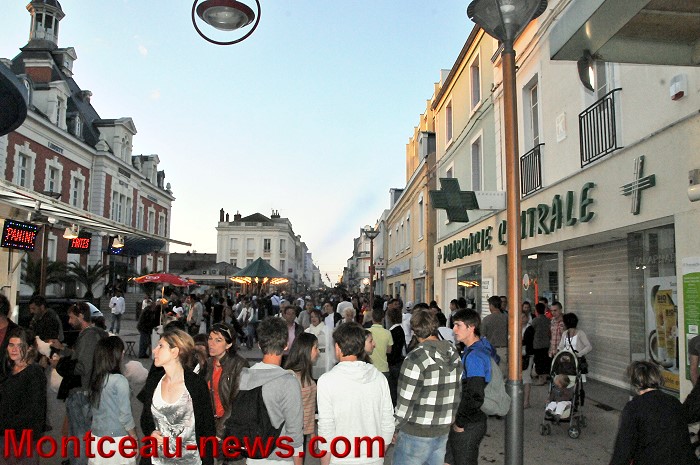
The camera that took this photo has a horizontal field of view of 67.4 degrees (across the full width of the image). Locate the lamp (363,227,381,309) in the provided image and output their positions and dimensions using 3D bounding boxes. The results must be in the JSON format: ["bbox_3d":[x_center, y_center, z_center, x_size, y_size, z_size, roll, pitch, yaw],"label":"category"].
[{"bbox_3d":[0.914,2.078,22.300,0.720,4.650,0.720,0,-6,0],"label":"lamp"}]

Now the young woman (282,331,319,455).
[{"bbox_3d":[-0.383,1.520,3.836,0.310,1.550,0.440,5,-8,-36],"label":"young woman"}]

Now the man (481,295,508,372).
[{"bbox_3d":[2.331,1.931,8.400,0.530,1.810,0.360,-1,-7,13],"label":"man"}]

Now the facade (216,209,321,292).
[{"bbox_3d":[-16.230,4.770,95.589,12.500,16.000,18.000,0,-7,-2],"label":"facade"}]

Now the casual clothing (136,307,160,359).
[{"bbox_3d":[-5.715,2.822,14.800,0.500,1.480,0.520,3,-7,-25],"label":"casual clothing"}]

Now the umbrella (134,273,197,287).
[{"bbox_3d":[-5.256,1.335,14.900,1.950,0.420,1.950,0,-6,0],"label":"umbrella"}]

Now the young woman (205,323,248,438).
[{"bbox_3d":[-0.844,1.438,3.531,0.330,1.640,0.480,6,-9,-43],"label":"young woman"}]

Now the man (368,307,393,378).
[{"bbox_3d":[0.409,1.862,7.400,0.490,1.700,0.330,0,-7,2],"label":"man"}]

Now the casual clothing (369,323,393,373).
[{"bbox_3d":[0.383,1.504,6.800,0.440,0.640,0.280,0,-7,-2],"label":"casual clothing"}]

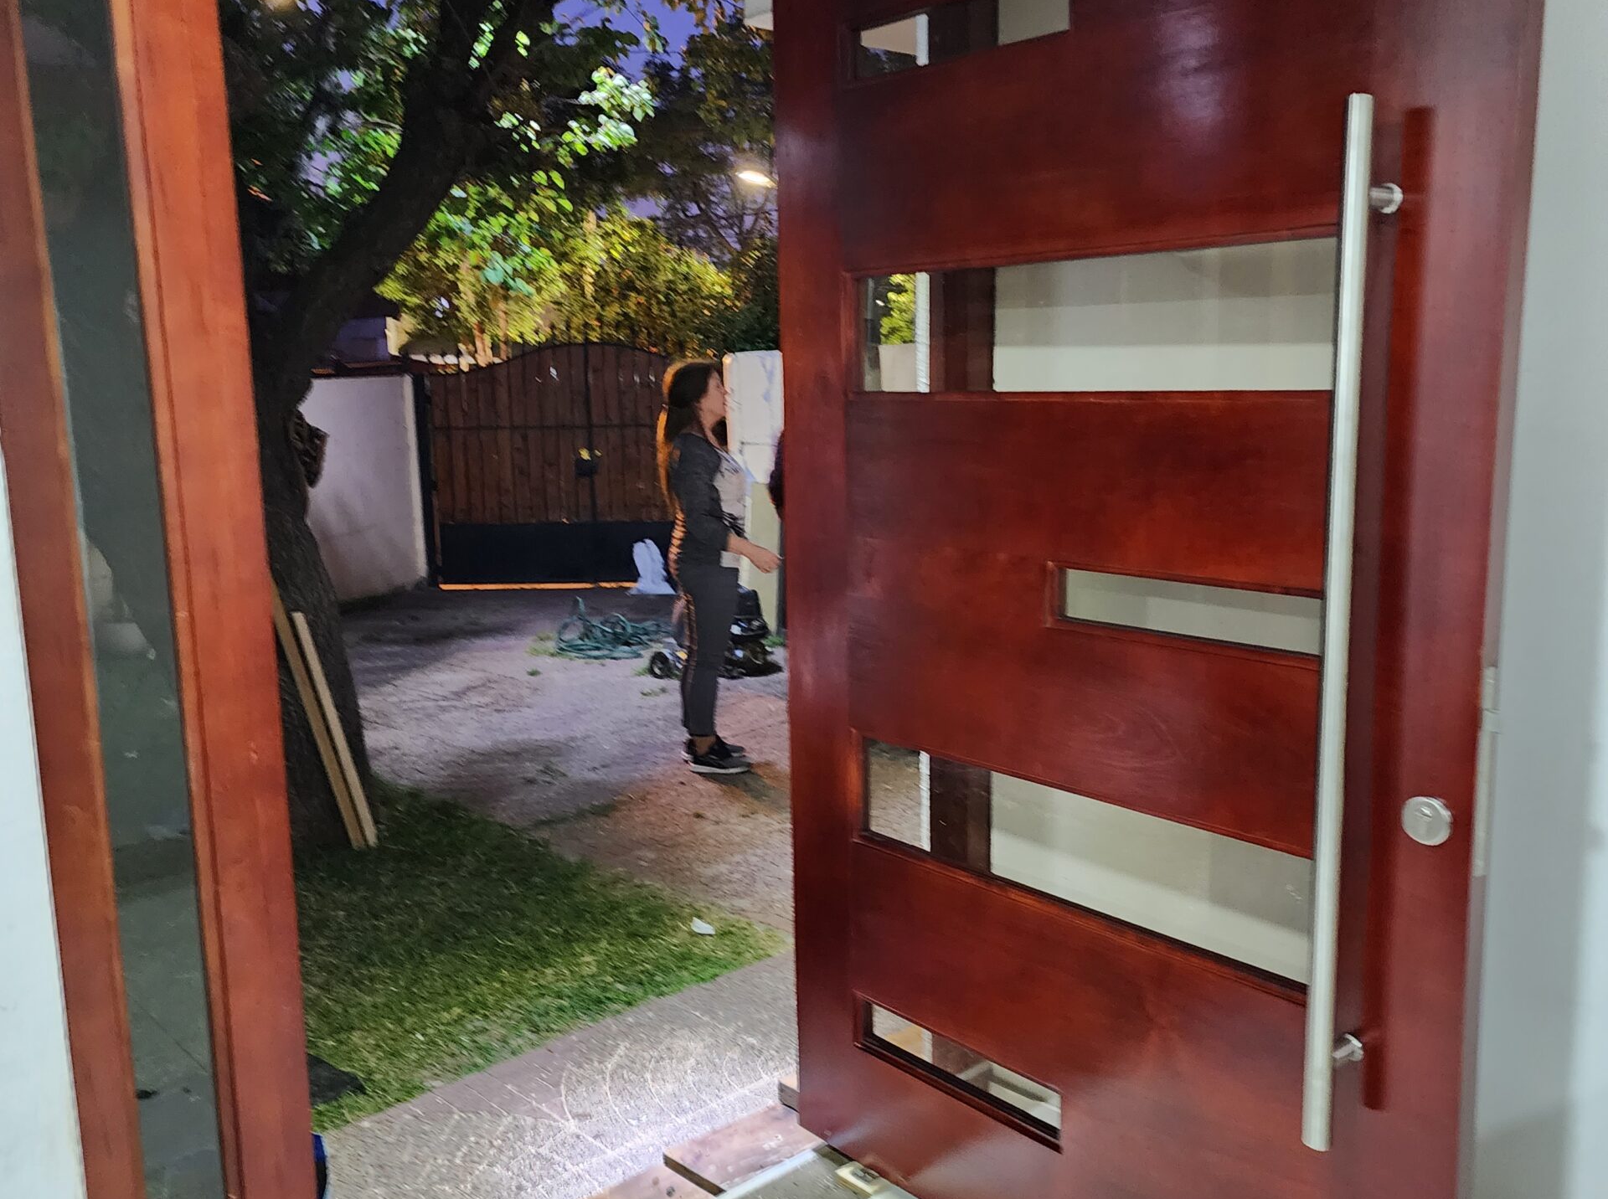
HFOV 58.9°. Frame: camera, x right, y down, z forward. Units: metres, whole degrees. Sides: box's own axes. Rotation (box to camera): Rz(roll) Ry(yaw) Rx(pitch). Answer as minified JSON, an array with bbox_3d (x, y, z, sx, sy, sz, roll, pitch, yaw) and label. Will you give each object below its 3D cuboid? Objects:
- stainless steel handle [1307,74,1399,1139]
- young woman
[{"bbox_3d":[0.621,0.057,1.620,0.085,1.202,0.033,-9,12,-40],"label":"stainless steel handle"},{"bbox_3d":[-0.328,-0.128,5.662,0.480,1.620,0.460,0,10,7],"label":"young woman"}]

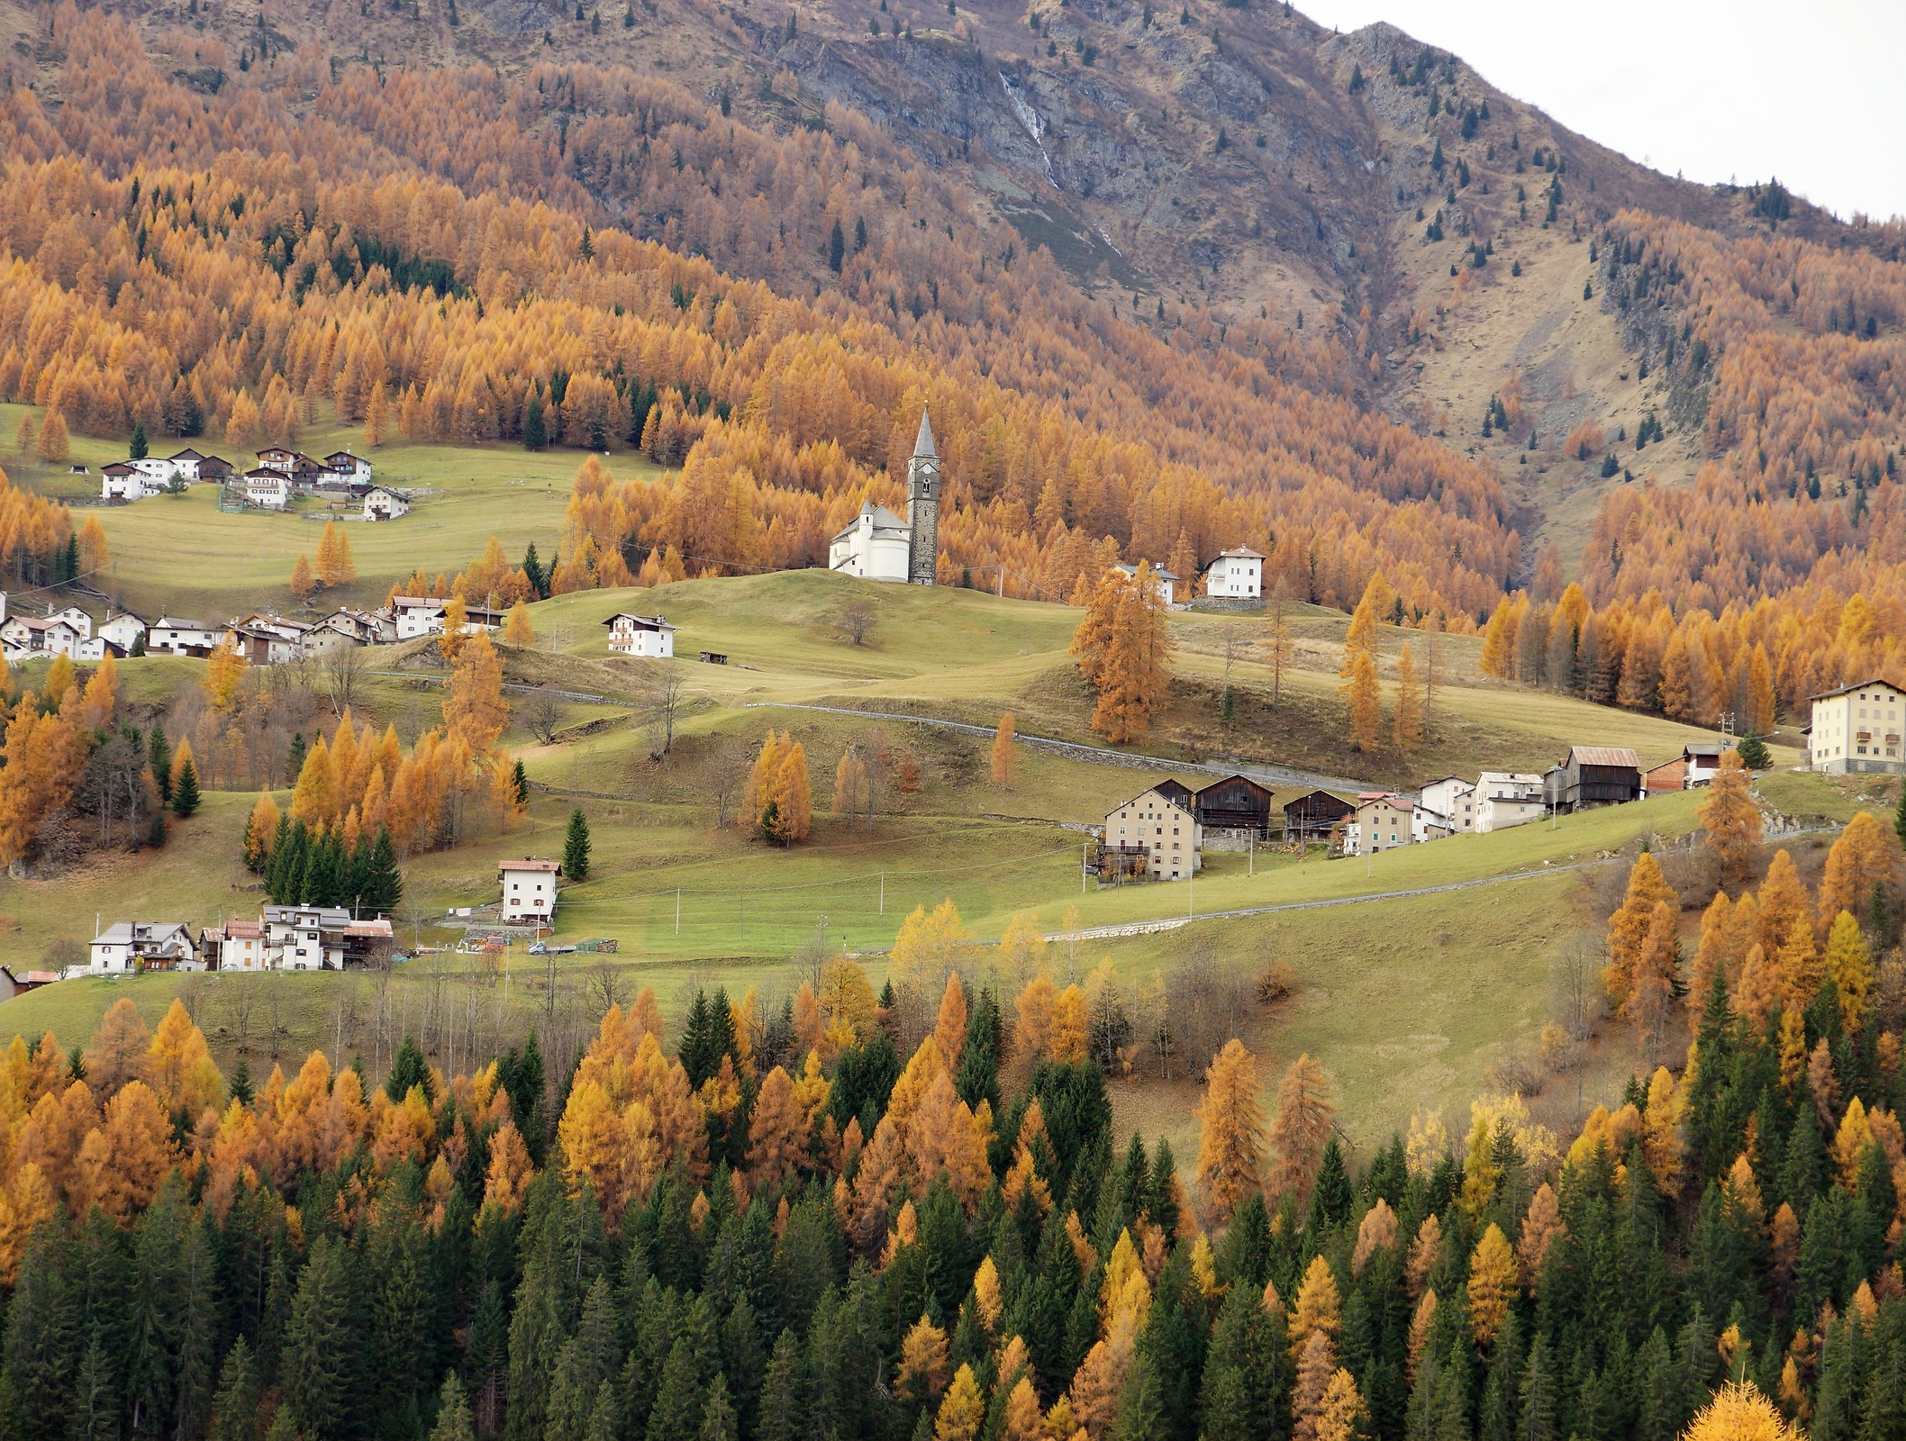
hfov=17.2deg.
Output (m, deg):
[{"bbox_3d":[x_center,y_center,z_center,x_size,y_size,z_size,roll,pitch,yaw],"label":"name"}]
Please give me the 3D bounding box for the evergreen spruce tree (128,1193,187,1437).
[{"bbox_3d":[-103.450,77.320,820.000,7.000,31.340,7.000,2,-6,0],"label":"evergreen spruce tree"}]

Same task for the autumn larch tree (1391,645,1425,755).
[{"bbox_3d":[79.050,-3.370,1095.000,5.690,19.460,5.690,1,-6,0],"label":"autumn larch tree"}]

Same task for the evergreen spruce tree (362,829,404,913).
[{"bbox_3d":[-97.180,25.800,1075.000,6.500,14.600,6.500,0,-5,0],"label":"evergreen spruce tree"}]

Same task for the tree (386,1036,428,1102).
[{"bbox_3d":[-83.480,55.100,965.000,6.800,13.300,6.800,0,-5,0],"label":"tree"}]

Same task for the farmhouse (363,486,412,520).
[{"bbox_3d":[-147.380,-56.540,1642.430,8.800,8.600,11.000,-2,-8,24],"label":"farmhouse"}]

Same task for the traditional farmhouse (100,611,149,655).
[{"bbox_3d":[-193.360,-20.460,1470.000,9.200,9.500,9.500,2,-5,-19],"label":"traditional farmhouse"}]

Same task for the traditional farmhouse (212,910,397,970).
[{"bbox_3d":[-103.270,34.560,1000.000,26.500,10.000,11.000,3,-6,-19],"label":"traditional farmhouse"}]

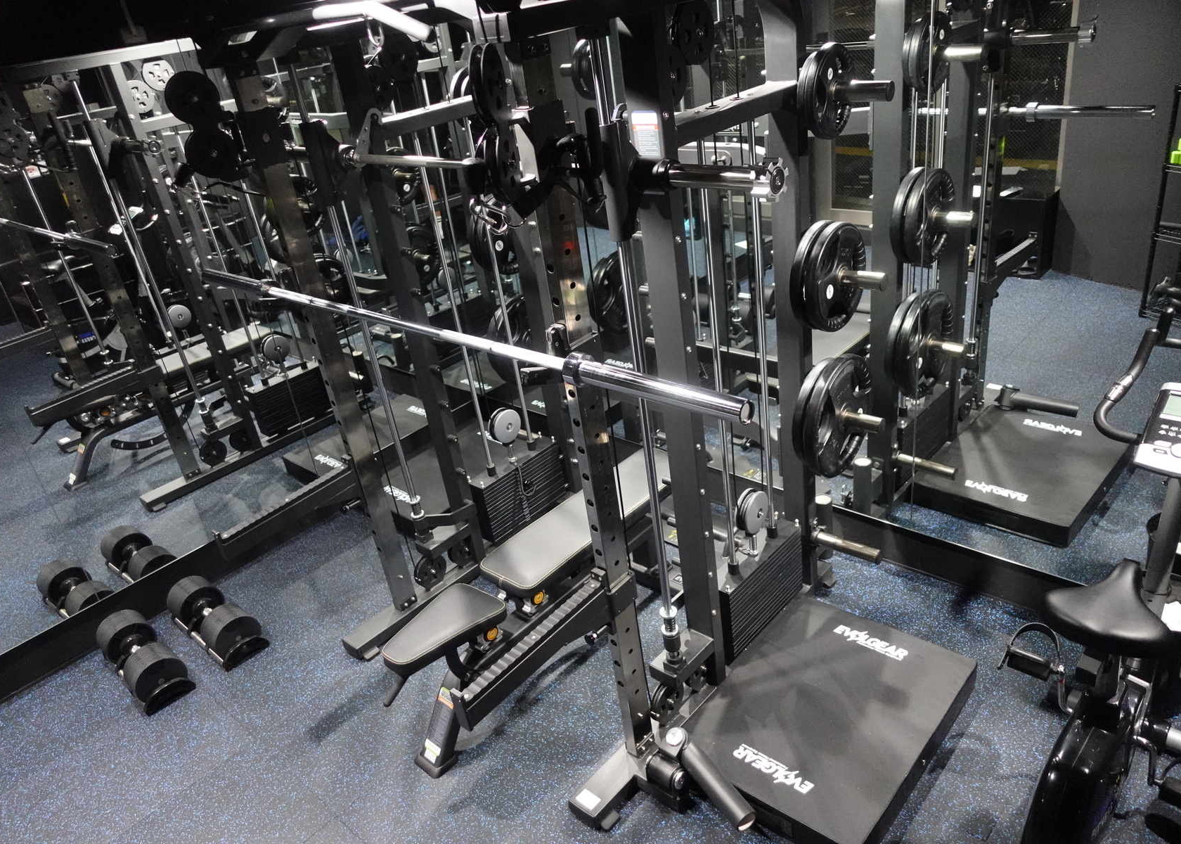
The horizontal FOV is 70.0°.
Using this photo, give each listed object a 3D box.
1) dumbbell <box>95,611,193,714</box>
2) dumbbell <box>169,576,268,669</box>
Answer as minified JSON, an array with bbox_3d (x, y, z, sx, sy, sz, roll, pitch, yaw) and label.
[{"bbox_3d":[-1.693,0.877,3.172,0.475,0.183,0.180,19,39,42],"label":"dumbbell"},{"bbox_3d":[-1.486,0.765,3.321,0.475,0.183,0.180,17,37,40],"label":"dumbbell"}]

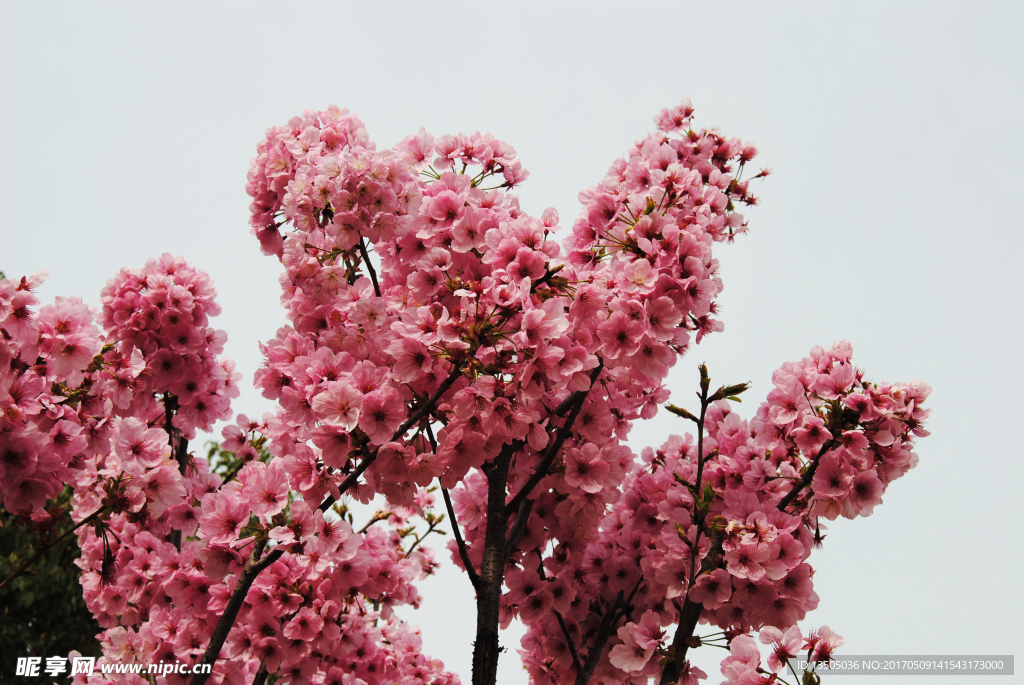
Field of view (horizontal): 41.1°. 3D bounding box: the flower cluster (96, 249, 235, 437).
[{"bbox_3d":[-0.376,0.004,1.500,0.148,0.188,0.140,0,-15,0],"label":"flower cluster"}]

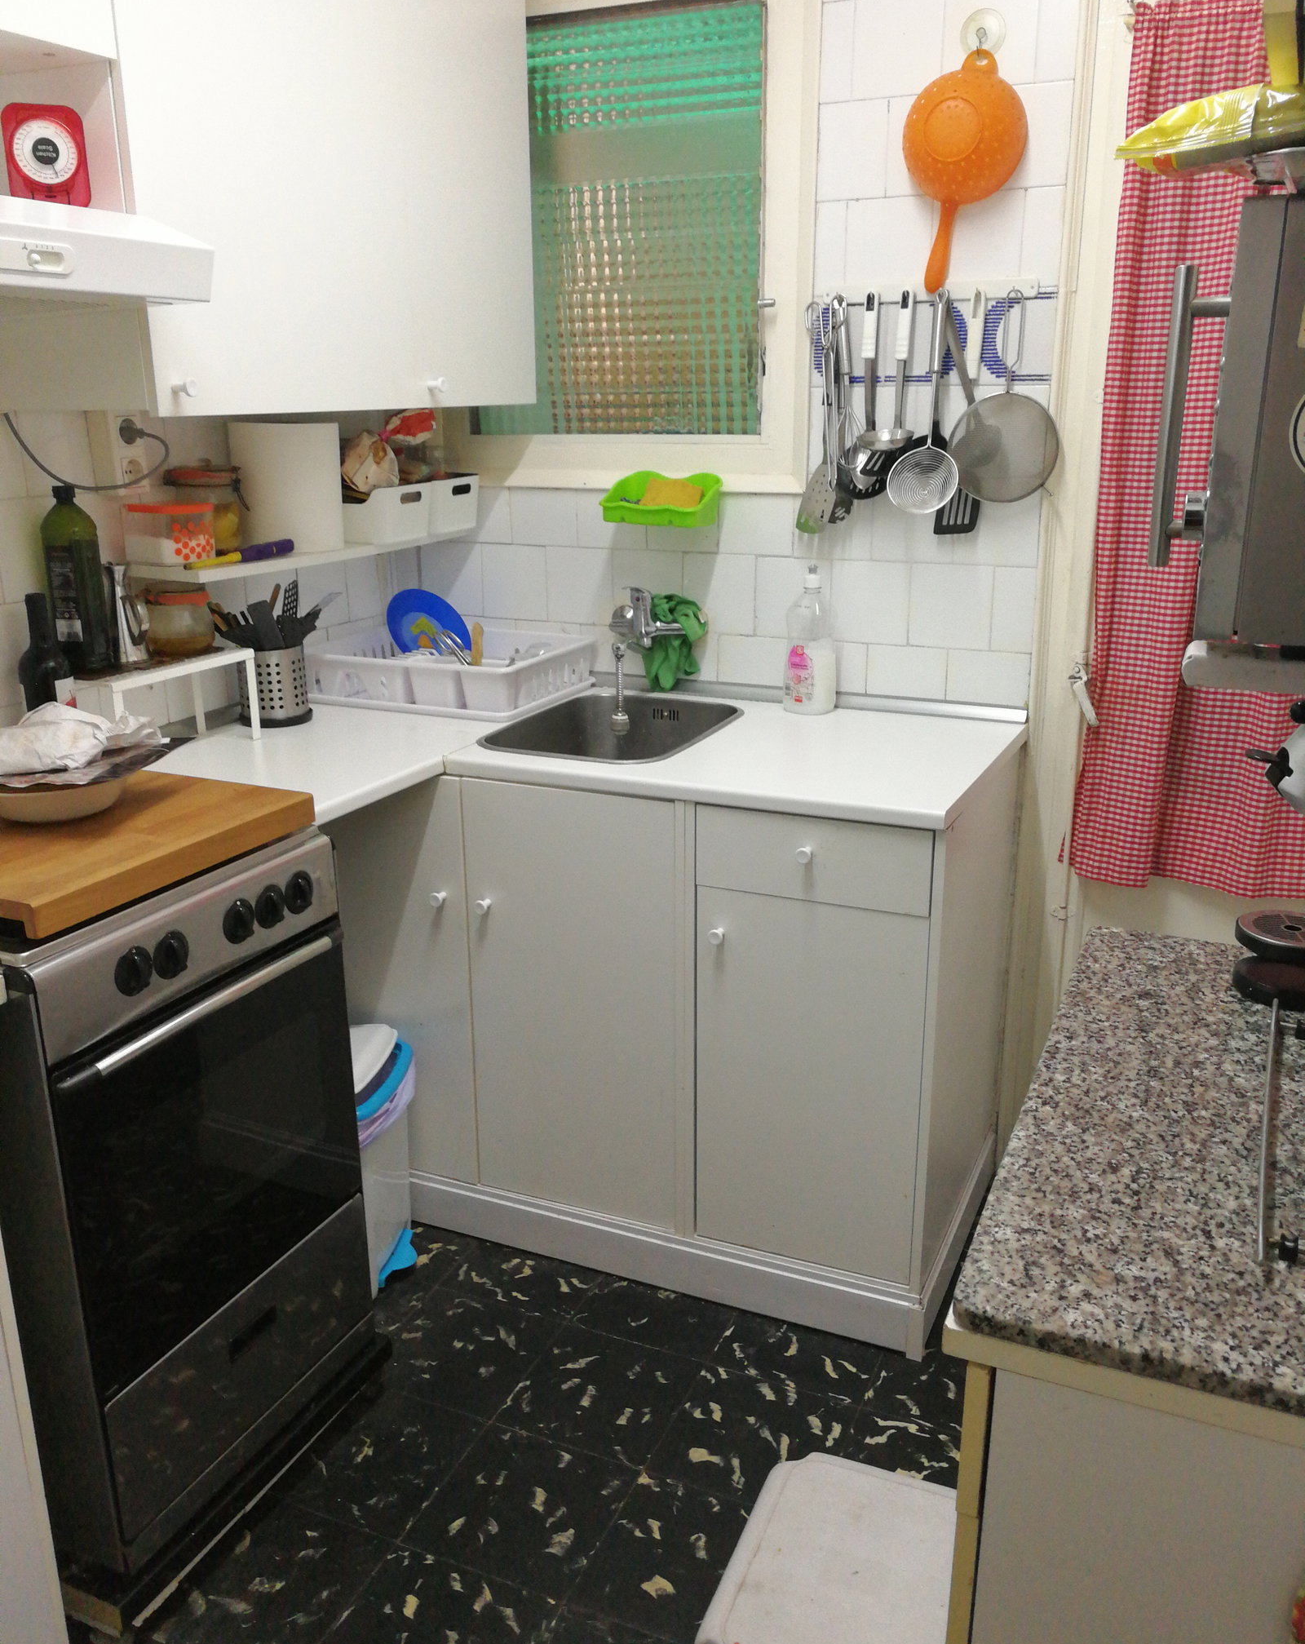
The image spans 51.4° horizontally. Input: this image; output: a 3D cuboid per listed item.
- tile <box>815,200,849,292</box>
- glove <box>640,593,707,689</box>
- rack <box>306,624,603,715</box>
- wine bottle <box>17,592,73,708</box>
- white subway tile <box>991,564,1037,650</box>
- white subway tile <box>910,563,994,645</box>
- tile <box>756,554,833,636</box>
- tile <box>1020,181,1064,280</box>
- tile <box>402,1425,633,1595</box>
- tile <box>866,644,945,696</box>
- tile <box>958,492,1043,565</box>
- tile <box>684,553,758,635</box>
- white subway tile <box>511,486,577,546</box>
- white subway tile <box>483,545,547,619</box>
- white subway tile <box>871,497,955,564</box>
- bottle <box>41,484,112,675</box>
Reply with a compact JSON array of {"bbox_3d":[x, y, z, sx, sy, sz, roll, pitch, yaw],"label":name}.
[{"bbox_3d":[0.310,-0.992,2.350,0.055,0.151,0.010,7,19,23],"label":"tile"},{"bbox_3d":[0.039,-0.346,2.620,0.120,0.175,0.075,7,20,24],"label":"glove"},{"bbox_3d":[-0.392,-0.299,2.669,0.439,0.101,0.356,7,19,23],"label":"rack"},{"bbox_3d":[-0.884,-0.188,1.989,0.074,0.289,0.074,-4,18,-13],"label":"wine bottle"},{"bbox_3d":[0.642,-0.375,2.403,0.072,0.150,0.010,7,18,23],"label":"white subway tile"},{"bbox_3d":[0.540,-0.388,2.447,0.150,0.150,0.010,7,18,23],"label":"white subway tile"},{"bbox_3d":[0.267,-0.422,2.559,0.149,0.151,0.010,7,18,23],"label":"tile"},{"bbox_3d":[0.638,-0.951,2.212,0.066,0.151,0.010,7,19,23],"label":"tile"},{"bbox_3d":[-0.178,0.970,1.918,0.252,0.010,0.252,7,20,23],"label":"tile"},{"bbox_3d":[0.470,-0.278,2.507,0.149,0.092,0.010,7,18,23],"label":"tile"},{"bbox_3d":[0.608,-0.523,2.368,0.149,0.151,0.010,7,18,23],"label":"tile"},{"bbox_3d":[0.130,-0.440,2.617,0.149,0.151,0.010,7,18,23],"label":"tile"},{"bbox_3d":[-0.213,-0.611,2.726,0.149,0.112,0.010,7,18,23],"label":"white subway tile"},{"bbox_3d":[-0.280,-0.491,2.786,0.150,0.150,0.010,7,20,24],"label":"white subway tile"},{"bbox_3d":[0.472,-0.542,2.432,0.150,0.151,0.010,7,18,23],"label":"white subway tile"},{"bbox_3d":[-0.873,-0.367,2.059,0.070,0.275,0.070,5,18,16],"label":"bottle"}]

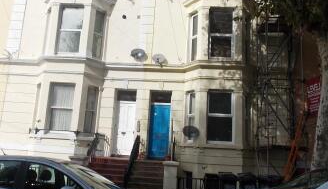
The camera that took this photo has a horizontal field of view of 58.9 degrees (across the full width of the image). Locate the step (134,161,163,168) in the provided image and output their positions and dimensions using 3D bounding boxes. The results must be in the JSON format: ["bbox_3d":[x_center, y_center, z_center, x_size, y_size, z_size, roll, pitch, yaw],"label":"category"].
[{"bbox_3d":[-0.469,2.482,10.449,1.220,0.170,0.310,2,-10,2],"label":"step"}]

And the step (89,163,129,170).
[{"bbox_3d":[-1.819,2.431,9.910,1.270,0.157,0.290,2,-11,4],"label":"step"}]

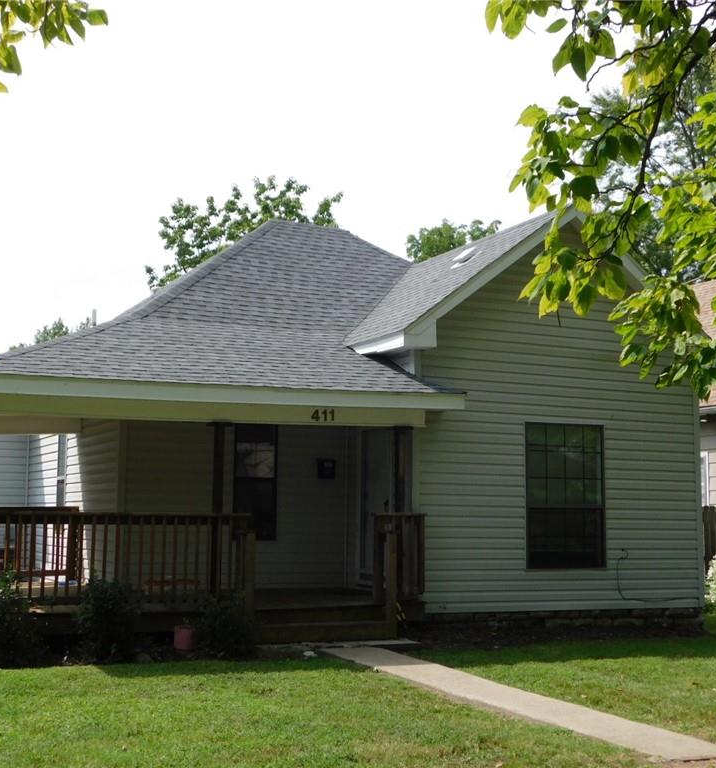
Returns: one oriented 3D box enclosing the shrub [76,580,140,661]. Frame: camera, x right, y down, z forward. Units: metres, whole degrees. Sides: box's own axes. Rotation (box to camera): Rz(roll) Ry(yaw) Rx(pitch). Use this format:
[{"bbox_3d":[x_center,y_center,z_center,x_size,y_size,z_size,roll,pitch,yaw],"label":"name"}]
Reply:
[{"bbox_3d":[-2.467,2.329,11.654,0.640,0.810,0.620,3,-7,-25],"label":"shrub"}]

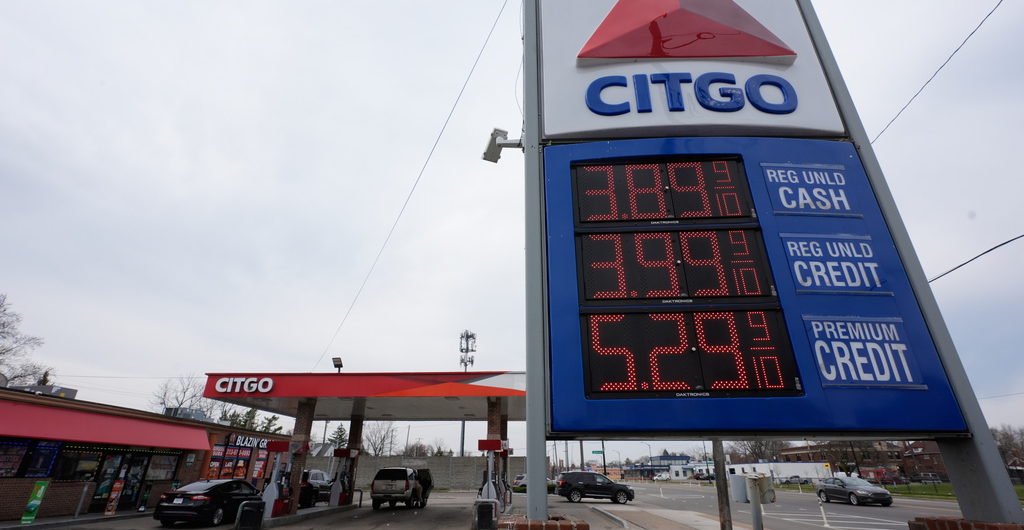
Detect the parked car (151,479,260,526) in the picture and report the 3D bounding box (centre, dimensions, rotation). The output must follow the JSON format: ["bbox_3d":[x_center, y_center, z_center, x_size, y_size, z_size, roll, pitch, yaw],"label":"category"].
[{"bbox_3d":[-10.999,8.911,17.281,1.860,1.470,4.870,0,-25,0],"label":"parked car"}]

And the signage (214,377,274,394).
[{"bbox_3d":[-11.170,5.047,18.975,2.450,0.620,0.170,0,-25,1],"label":"signage"}]

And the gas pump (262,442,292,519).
[{"bbox_3d":[-9.330,8.582,18.287,0.780,2.620,1.200,0,-25,1],"label":"gas pump"}]

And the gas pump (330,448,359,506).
[{"bbox_3d":[-9.220,11.604,24.822,0.780,2.620,1.200,0,-25,1],"label":"gas pump"}]

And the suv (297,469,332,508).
[{"bbox_3d":[-11.820,12.957,26.402,1.950,1.800,4.900,0,-25,1],"label":"suv"}]

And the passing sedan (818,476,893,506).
[{"bbox_3d":[20.150,13.397,27.025,1.870,1.480,4.870,0,-25,1],"label":"passing sedan"}]

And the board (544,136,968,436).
[{"bbox_3d":[1.310,0.058,2.884,2.160,1.930,0.250,0,-25,0],"label":"board"}]

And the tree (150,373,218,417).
[{"bbox_3d":[-34.894,16.980,47.143,6.000,11.600,6.000,17,-29,-31],"label":"tree"}]

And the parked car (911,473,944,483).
[{"bbox_3d":[72.500,37.604,80.117,5.200,1.850,1.950,4,-25,-9],"label":"parked car"}]

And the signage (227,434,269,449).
[{"bbox_3d":[-16.643,11.334,29.199,0.150,0.650,5.500,0,-25,1],"label":"signage"}]

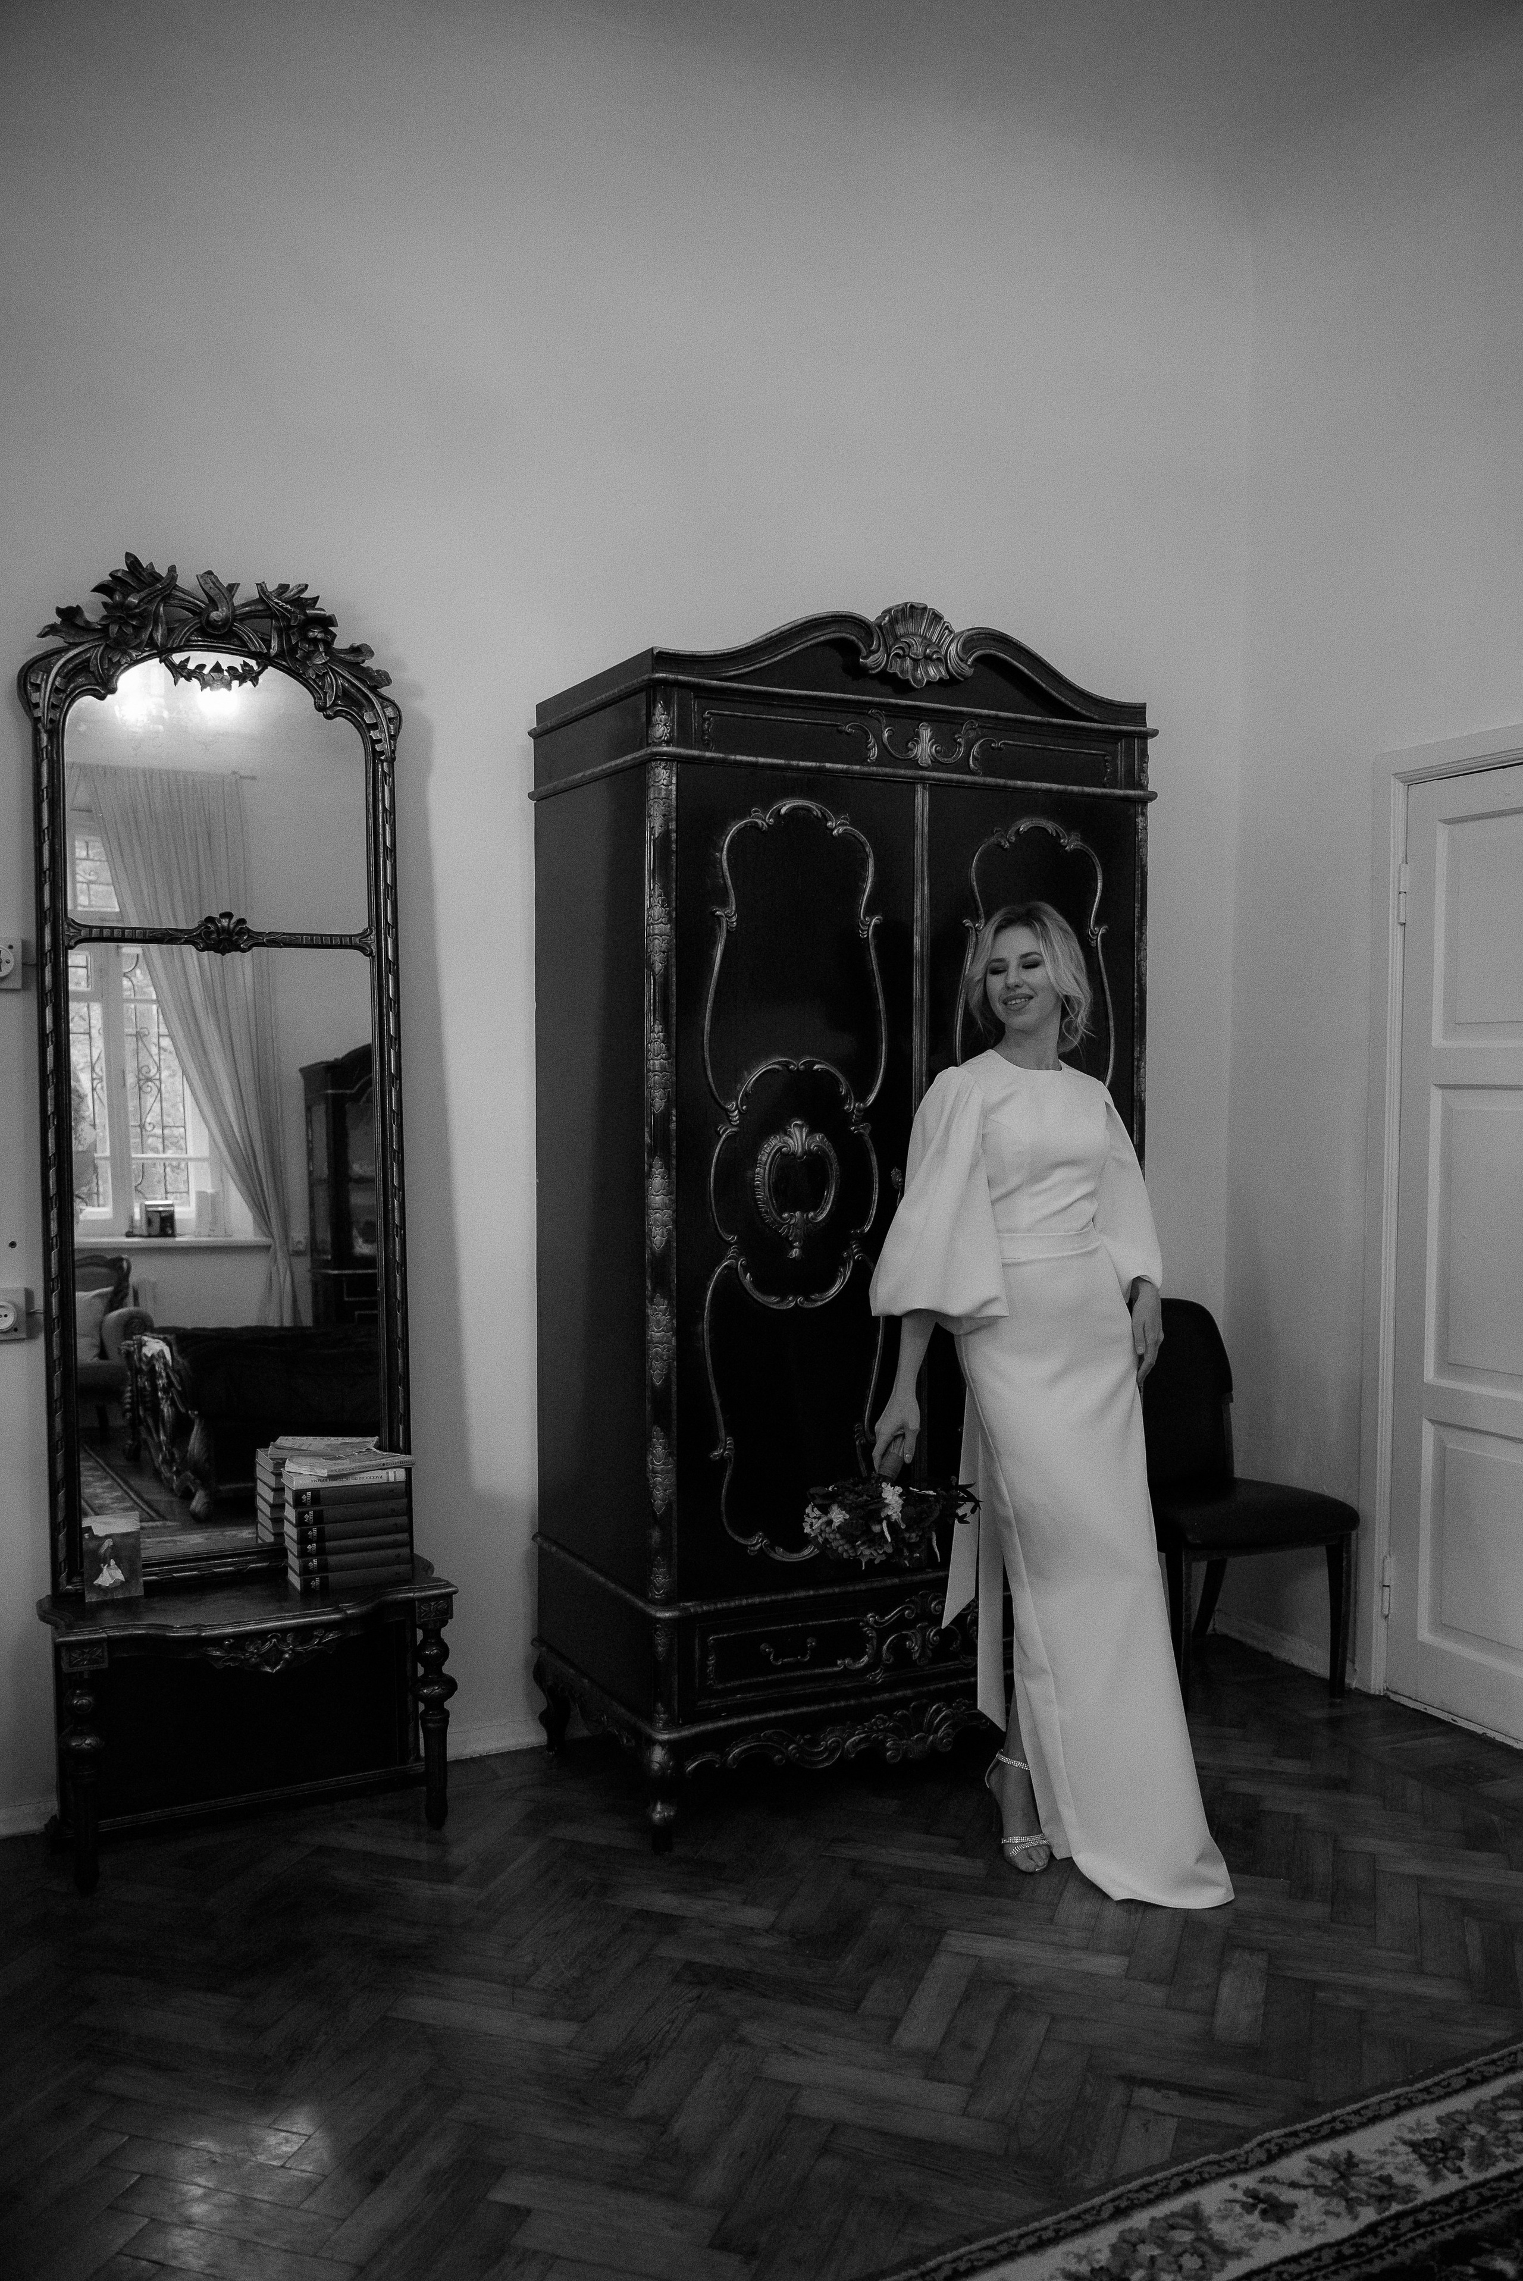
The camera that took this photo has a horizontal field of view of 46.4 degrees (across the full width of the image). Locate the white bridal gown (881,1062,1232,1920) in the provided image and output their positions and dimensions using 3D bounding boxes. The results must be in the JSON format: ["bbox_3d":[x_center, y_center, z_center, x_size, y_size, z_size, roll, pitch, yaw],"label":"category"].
[{"bbox_3d":[0.527,0.560,3.230,0.570,1.475,0.480,0,2,-14],"label":"white bridal gown"}]

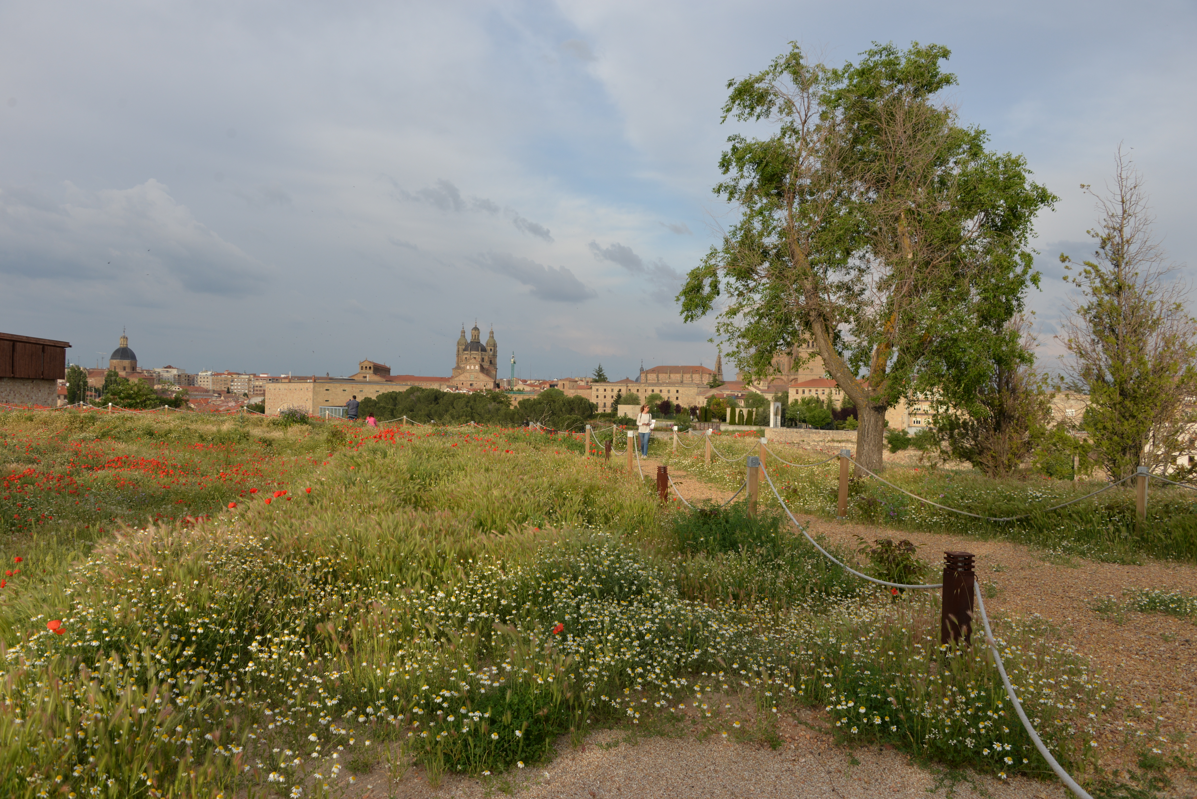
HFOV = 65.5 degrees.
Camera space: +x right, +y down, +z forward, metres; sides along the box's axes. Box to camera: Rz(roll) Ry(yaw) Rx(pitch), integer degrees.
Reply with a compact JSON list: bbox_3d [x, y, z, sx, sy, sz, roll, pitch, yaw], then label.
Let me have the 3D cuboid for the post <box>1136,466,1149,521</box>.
[{"bbox_3d":[6.185,1.240,10.600,0.105,0.930,0.105,1,0,-44],"label":"post"}]

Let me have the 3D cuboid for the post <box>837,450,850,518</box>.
[{"bbox_3d":[3.335,1.154,12.700,0.105,0.965,0.105,1,0,-24],"label":"post"}]

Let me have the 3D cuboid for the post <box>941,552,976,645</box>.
[{"bbox_3d":[2.220,1.268,5.750,0.145,0.670,0.145,1,0,-13],"label":"post"}]

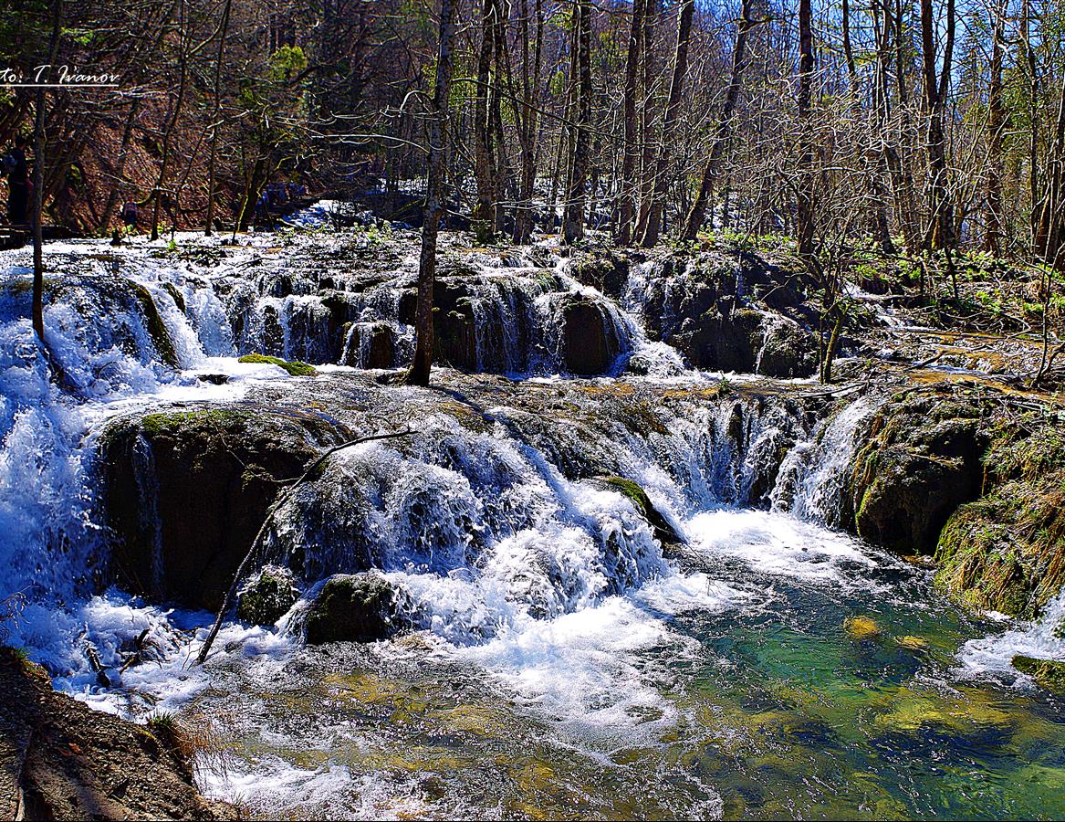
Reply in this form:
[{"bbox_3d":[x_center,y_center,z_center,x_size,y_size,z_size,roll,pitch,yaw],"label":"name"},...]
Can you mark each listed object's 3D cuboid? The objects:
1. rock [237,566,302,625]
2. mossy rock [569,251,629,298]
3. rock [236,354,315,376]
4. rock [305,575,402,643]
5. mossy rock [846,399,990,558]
[{"bbox_3d":[-2.570,1.745,10.031,0.600,0.470,0.480,-2,11,-15],"label":"rock"},{"bbox_3d":[0.955,-1.901,14.486,0.800,0.600,0.700,2,11,4],"label":"mossy rock"},{"bbox_3d":[-3.125,-0.581,12.702,1.000,0.200,0.600,-2,11,-14],"label":"rock"},{"bbox_3d":[-1.694,1.782,9.728,0.920,0.540,0.620,-1,11,-10],"label":"rock"},{"bbox_3d":[4.835,0.720,12.612,1.580,1.720,1.150,5,12,21],"label":"mossy rock"}]

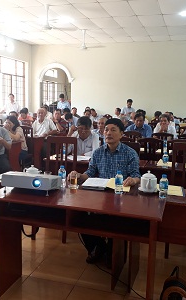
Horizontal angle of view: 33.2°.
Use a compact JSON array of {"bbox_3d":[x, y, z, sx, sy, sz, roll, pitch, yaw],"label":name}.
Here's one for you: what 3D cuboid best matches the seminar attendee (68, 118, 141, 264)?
[{"bbox_3d":[0.171,0.382,2.771,0.580,1.280,0.800,4,9,17],"label":"seminar attendee"}]

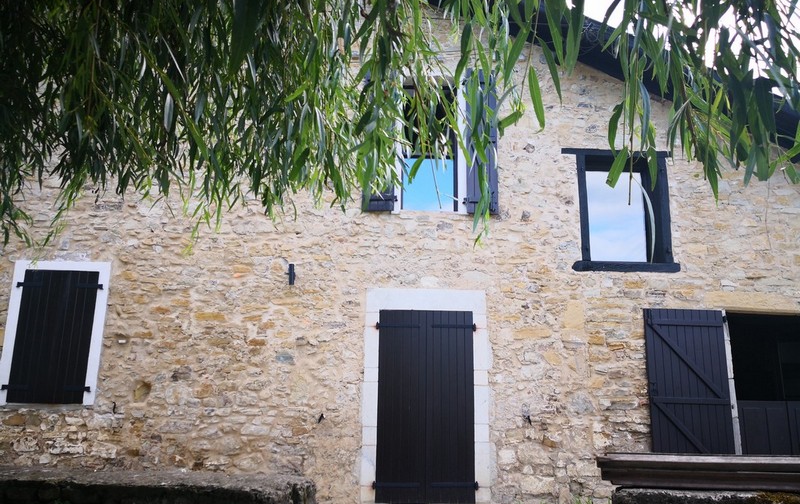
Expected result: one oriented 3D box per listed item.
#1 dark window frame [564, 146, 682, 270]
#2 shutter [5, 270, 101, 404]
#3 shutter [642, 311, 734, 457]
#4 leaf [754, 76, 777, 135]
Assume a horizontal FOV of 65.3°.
[{"bbox_3d":[2.671,-0.495,7.646,1.348,1.556,0.170,1,-13,-2],"label":"dark window frame"},{"bbox_3d":[-3.891,0.949,7.049,0.862,1.486,0.060,1,-13,-2],"label":"shutter"},{"bbox_3d":[3.271,1.666,7.054,0.930,2.024,0.070,1,-13,-2],"label":"shutter"},{"bbox_3d":[0.674,-0.270,1.150,0.031,0.105,0.014,-16,0,32],"label":"leaf"}]

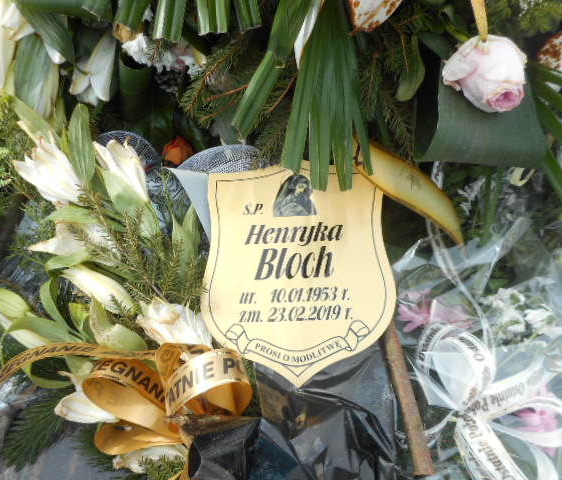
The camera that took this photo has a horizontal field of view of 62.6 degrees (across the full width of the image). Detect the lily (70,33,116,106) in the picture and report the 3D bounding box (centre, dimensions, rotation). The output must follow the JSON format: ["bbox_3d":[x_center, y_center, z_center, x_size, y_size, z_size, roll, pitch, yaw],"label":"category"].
[{"bbox_3d":[-0.228,-0.207,0.560,0.055,0.085,0.060,10,-17,22],"label":"lily"}]

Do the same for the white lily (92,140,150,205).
[{"bbox_3d":[-0.183,-0.080,0.530,0.050,0.090,0.055,-30,27,2],"label":"white lily"}]

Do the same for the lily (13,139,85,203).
[{"bbox_3d":[-0.267,-0.077,0.530,0.060,0.090,0.065,-44,27,7],"label":"lily"}]

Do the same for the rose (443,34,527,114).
[{"bbox_3d":[0.198,-0.162,0.450,0.080,0.075,0.070,-11,48,-10],"label":"rose"}]

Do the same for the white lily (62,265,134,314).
[{"bbox_3d":[-0.214,0.058,0.540,0.095,0.035,0.035,30,19,-18],"label":"white lily"}]

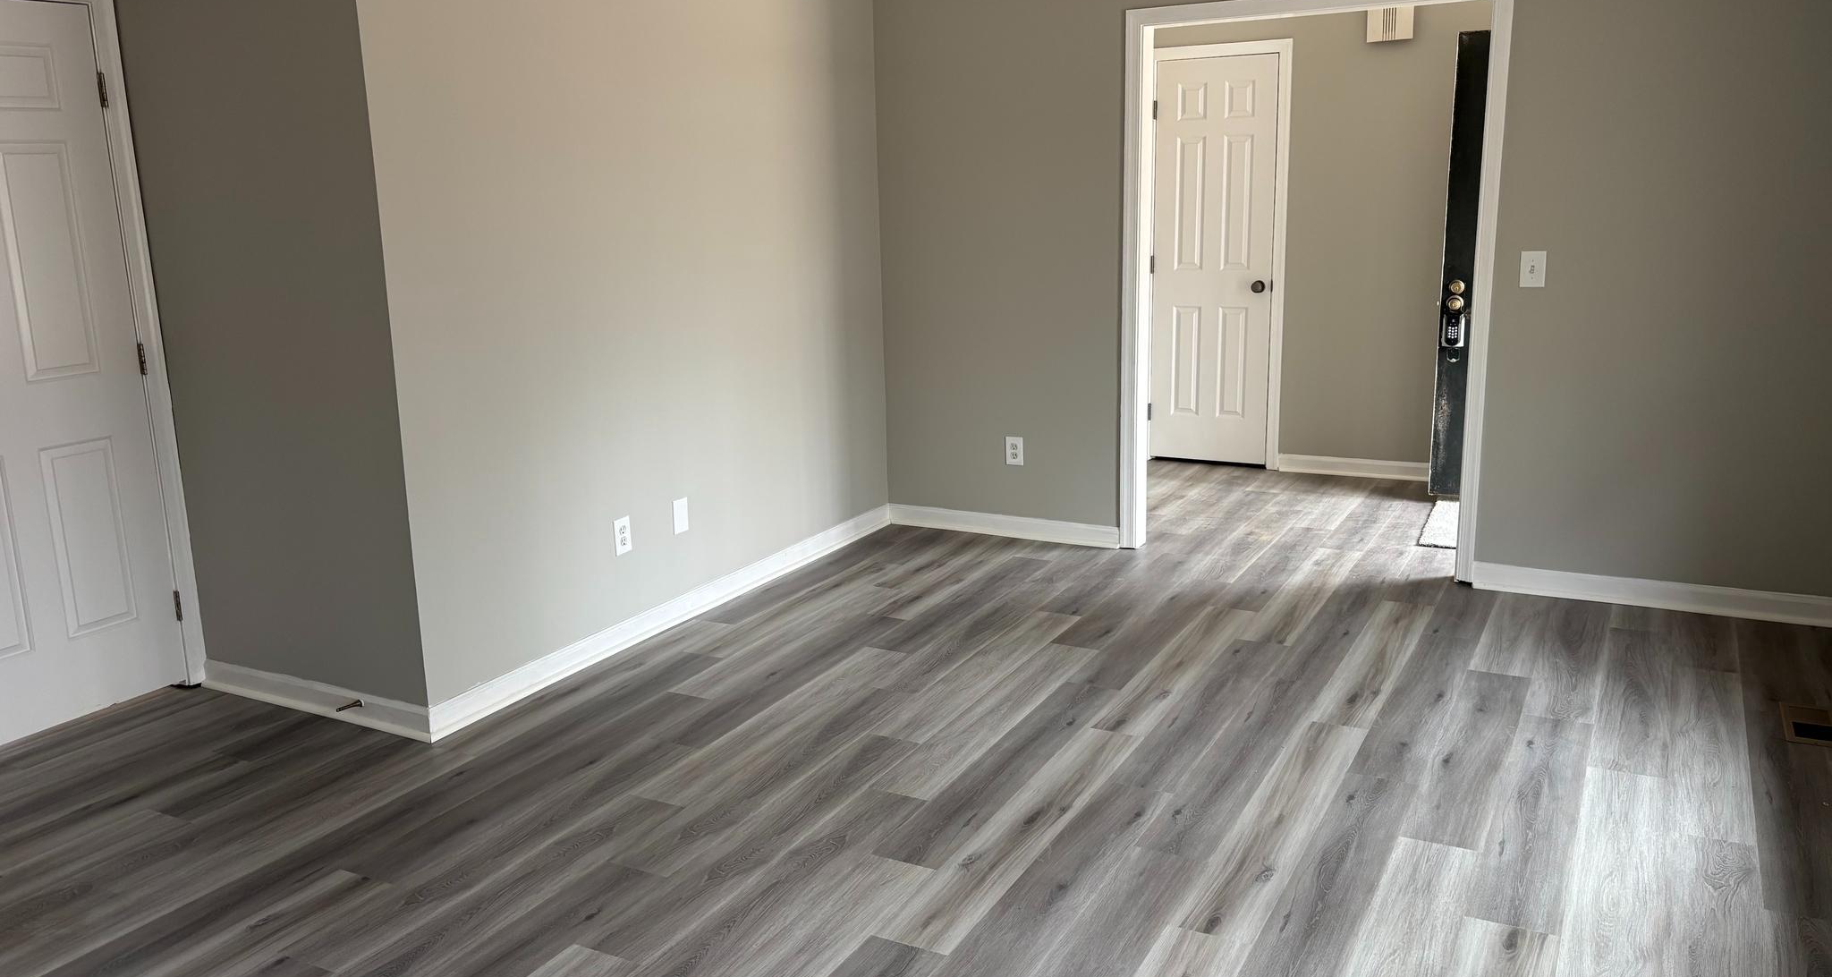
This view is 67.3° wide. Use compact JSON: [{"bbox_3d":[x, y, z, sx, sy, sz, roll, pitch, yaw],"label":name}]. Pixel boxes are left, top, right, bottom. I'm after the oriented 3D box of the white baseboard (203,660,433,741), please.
[{"bbox_3d":[-1.803,0.626,4.103,1.013,0.091,0.020,5,15,28],"label":"white baseboard"}]

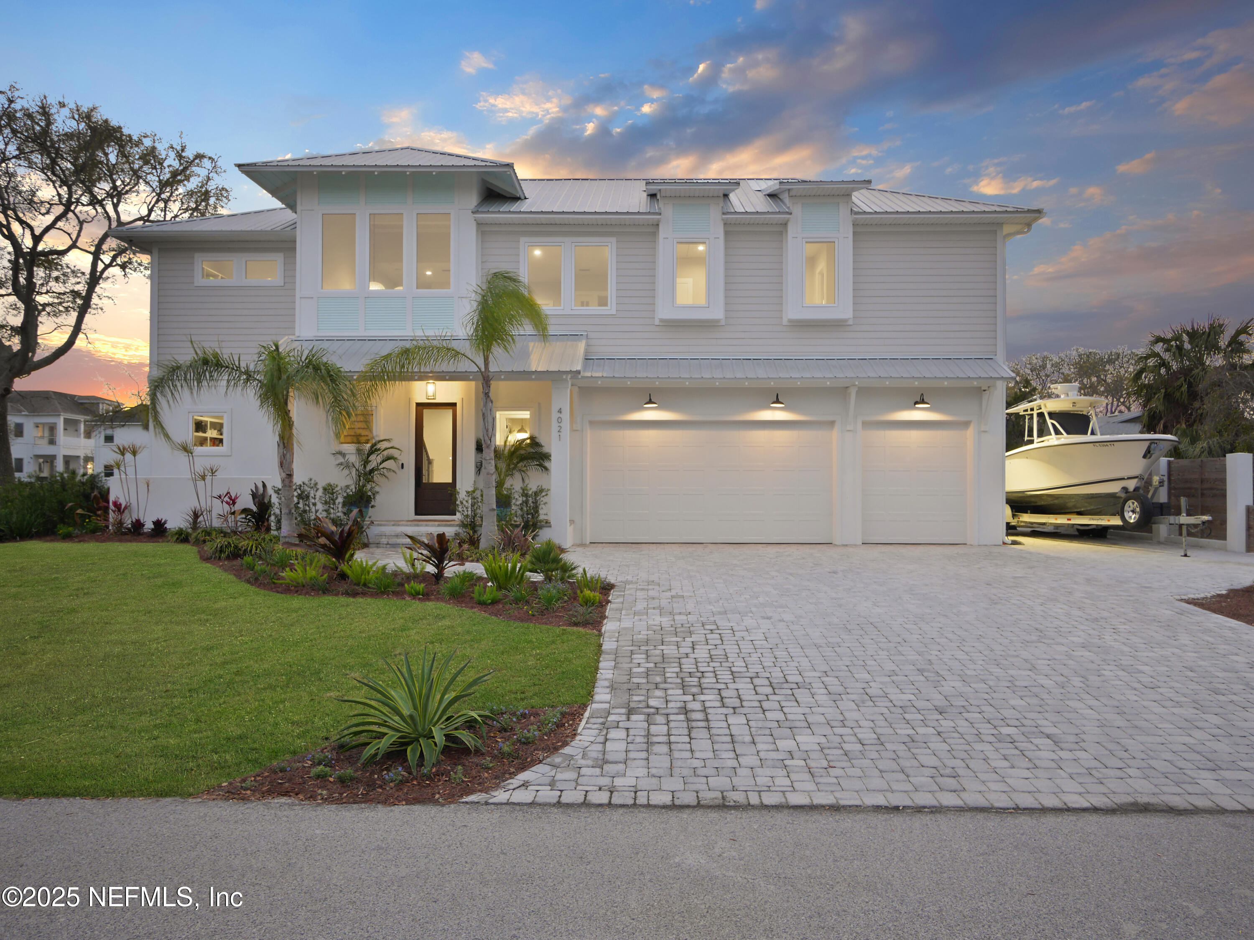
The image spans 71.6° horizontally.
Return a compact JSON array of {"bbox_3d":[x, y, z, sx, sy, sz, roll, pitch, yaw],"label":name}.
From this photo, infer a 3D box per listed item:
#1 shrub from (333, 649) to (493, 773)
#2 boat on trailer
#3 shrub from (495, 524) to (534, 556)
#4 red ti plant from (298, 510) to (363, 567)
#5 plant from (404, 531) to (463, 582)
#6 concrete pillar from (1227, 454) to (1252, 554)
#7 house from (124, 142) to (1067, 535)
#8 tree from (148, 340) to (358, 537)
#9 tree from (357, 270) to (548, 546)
[{"bbox_3d":[-1.467,1.590,6.020,1.090,0.720,1.050,0,0,0],"label":"shrub"},{"bbox_3d":[10.000,-0.170,20.300,2.600,3.500,8.700,0,0,-5],"label":"boat on trailer"},{"bbox_3d":[-2.020,1.270,15.700,0.740,0.600,0.700,0,0,0],"label":"shrub"},{"bbox_3d":[-4.800,1.100,14.100,1.100,0.940,1.000,0,0,0],"label":"red ti plant"},{"bbox_3d":[-2.720,1.220,12.250,0.820,0.730,0.780,0,0,0],"label":"plant"},{"bbox_3d":[11.960,0.630,16.970,0.310,1.950,0.310,0,0,0],"label":"concrete pillar"},{"bbox_3d":[-1.520,-2.970,21.900,20.600,9.150,11.000,0,0,0],"label":"house"},{"bbox_3d":[-7.150,-0.470,16.600,4.000,4.050,3.500,0,0,0],"label":"tree"},{"bbox_3d":[-3.200,-1.060,15.850,3.500,5.200,2.900,0,0,0],"label":"tree"}]

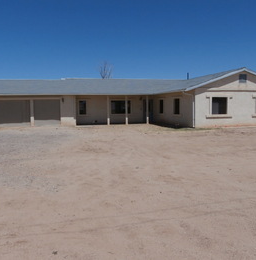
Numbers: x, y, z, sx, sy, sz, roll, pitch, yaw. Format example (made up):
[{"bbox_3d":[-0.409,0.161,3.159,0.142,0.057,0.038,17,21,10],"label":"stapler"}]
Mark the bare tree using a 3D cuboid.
[{"bbox_3d":[-3.038,-5.720,43.291,2.500,8.496,2.500,-1,4,0],"label":"bare tree"}]

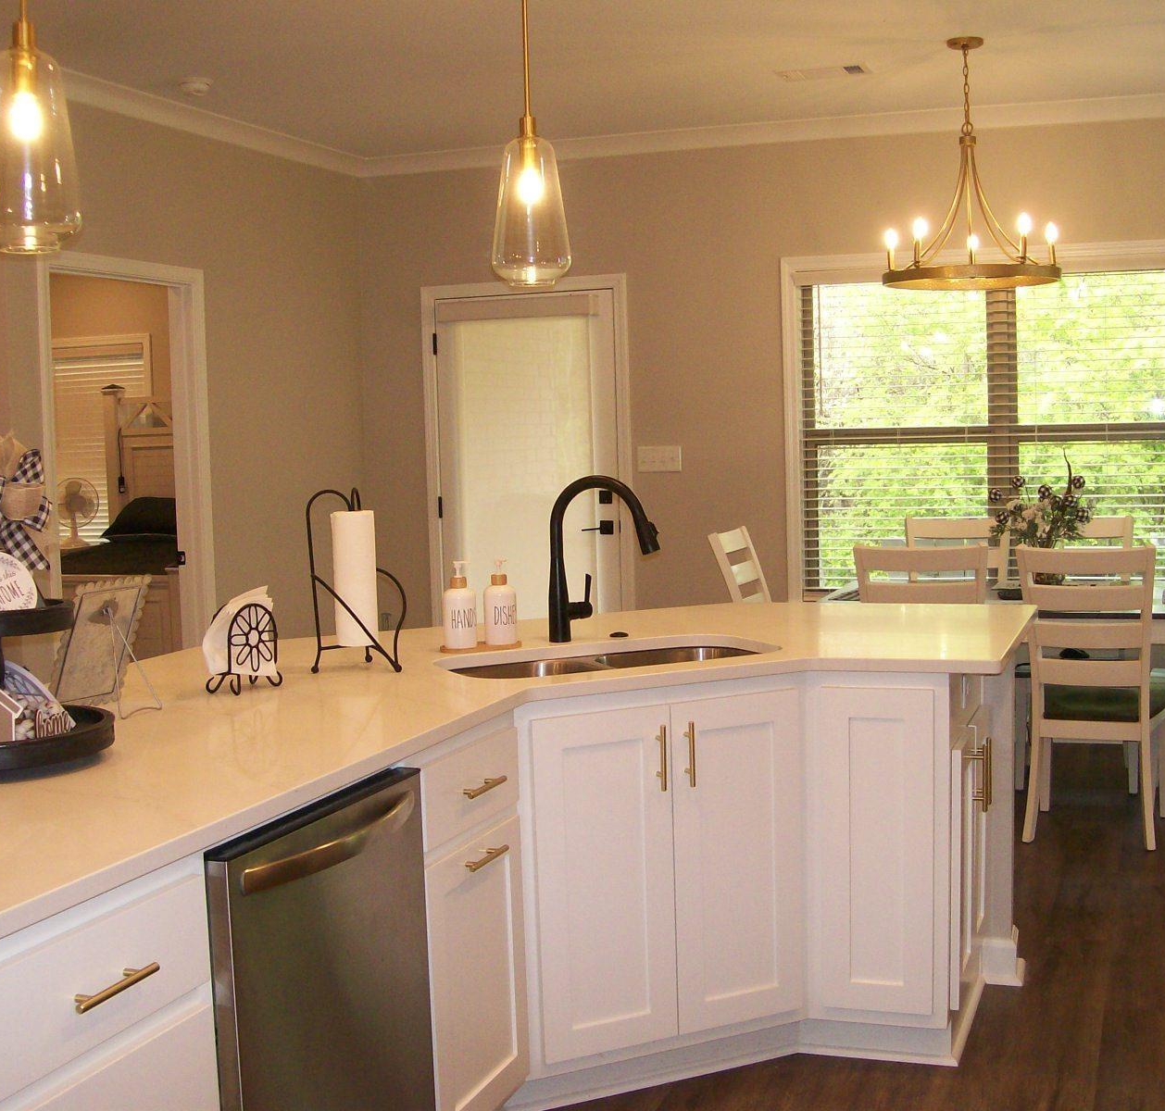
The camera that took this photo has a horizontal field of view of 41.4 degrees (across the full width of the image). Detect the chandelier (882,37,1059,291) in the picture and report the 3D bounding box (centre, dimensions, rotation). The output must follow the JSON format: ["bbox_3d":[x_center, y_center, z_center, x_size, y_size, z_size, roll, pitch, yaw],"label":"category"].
[{"bbox_3d":[1.322,-1.342,5.260,0.610,0.870,0.610,0,5,20],"label":"chandelier"}]

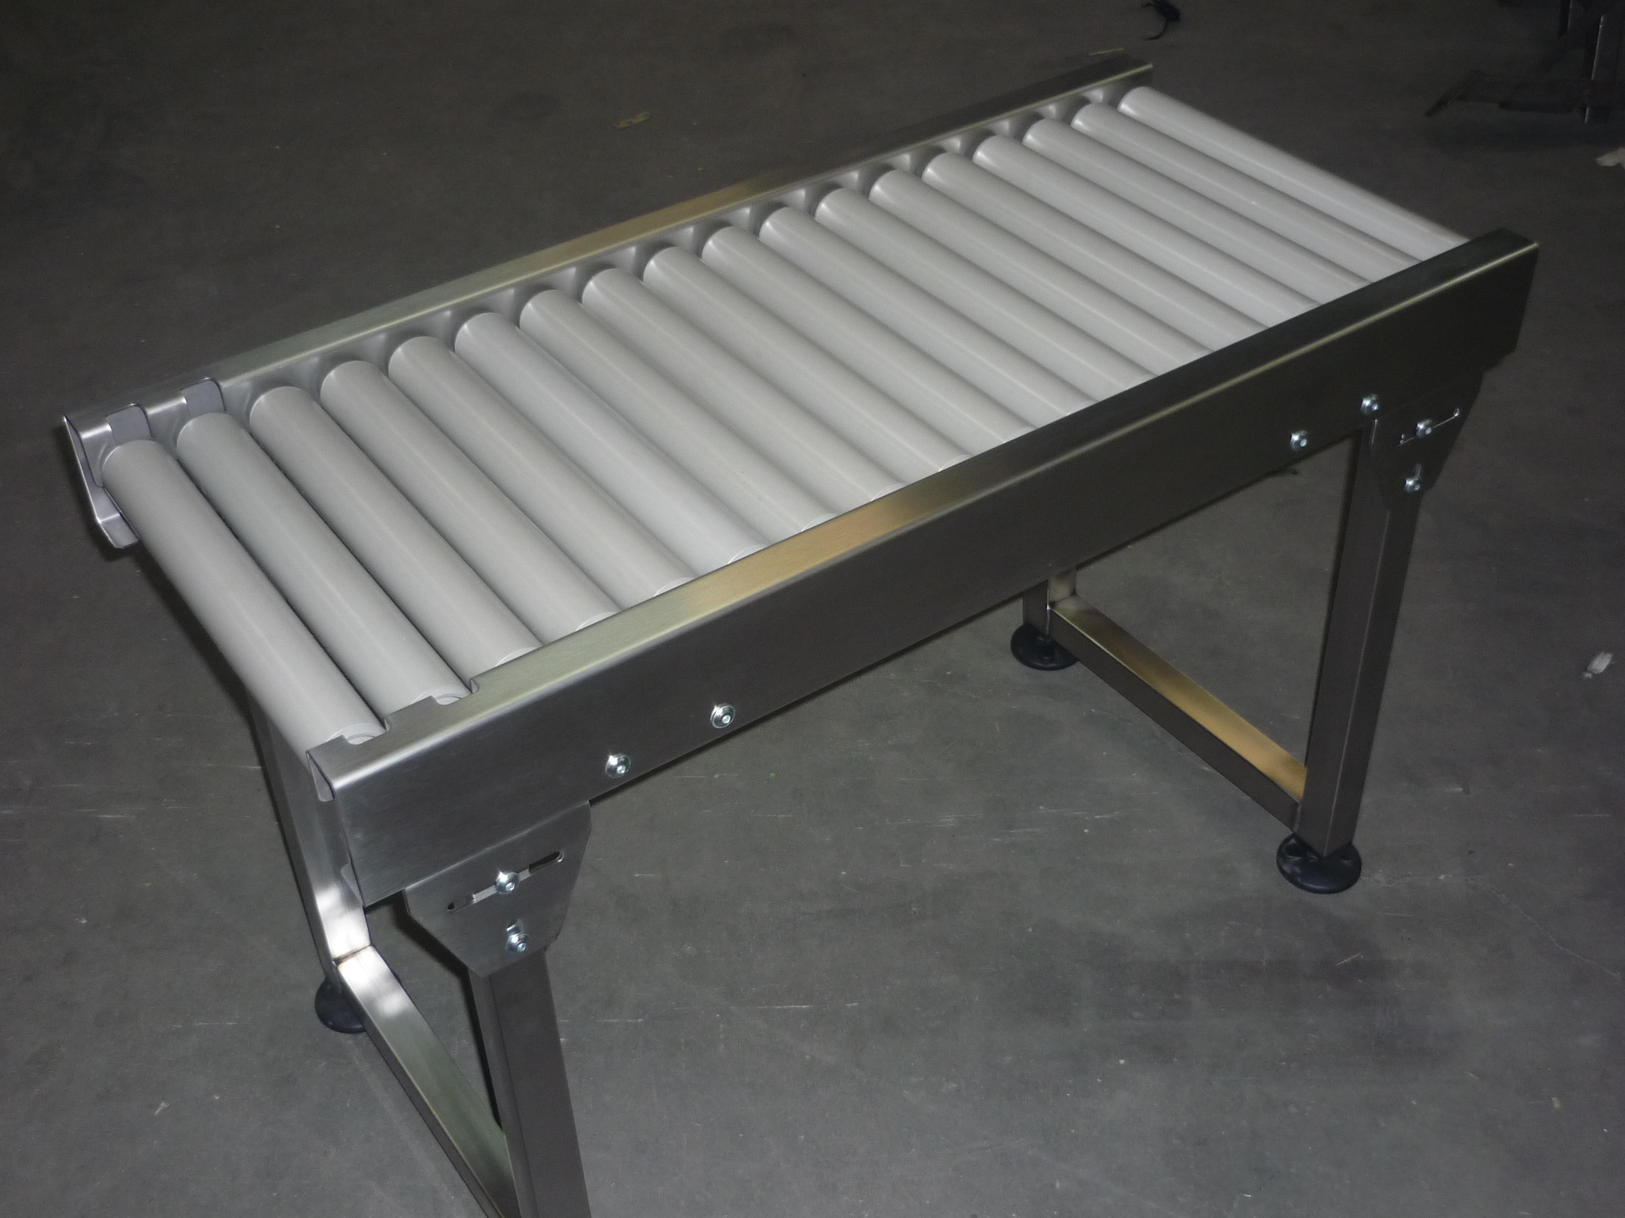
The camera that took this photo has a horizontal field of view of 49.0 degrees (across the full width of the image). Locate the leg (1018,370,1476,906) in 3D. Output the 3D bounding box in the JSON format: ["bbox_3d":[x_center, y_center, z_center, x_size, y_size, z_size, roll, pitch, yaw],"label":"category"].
[{"bbox_3d":[0.372,-0.070,1.749,0.125,0.577,0.499,-25,44,-25],"label":"leg"}]

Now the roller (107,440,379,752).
[{"bbox_3d":[-0.370,-0.006,1.141,0.050,0.050,0.371,-25,44,-25],"label":"roller"}]

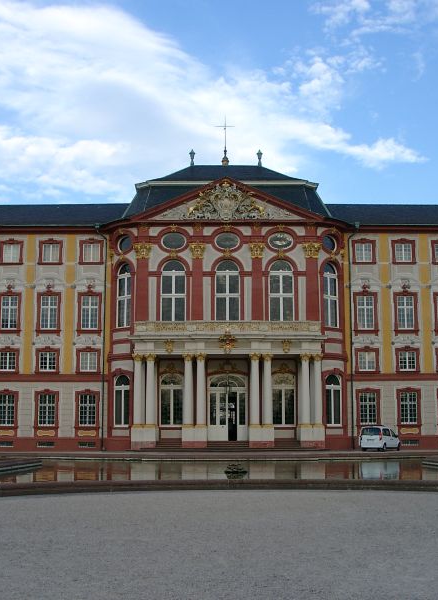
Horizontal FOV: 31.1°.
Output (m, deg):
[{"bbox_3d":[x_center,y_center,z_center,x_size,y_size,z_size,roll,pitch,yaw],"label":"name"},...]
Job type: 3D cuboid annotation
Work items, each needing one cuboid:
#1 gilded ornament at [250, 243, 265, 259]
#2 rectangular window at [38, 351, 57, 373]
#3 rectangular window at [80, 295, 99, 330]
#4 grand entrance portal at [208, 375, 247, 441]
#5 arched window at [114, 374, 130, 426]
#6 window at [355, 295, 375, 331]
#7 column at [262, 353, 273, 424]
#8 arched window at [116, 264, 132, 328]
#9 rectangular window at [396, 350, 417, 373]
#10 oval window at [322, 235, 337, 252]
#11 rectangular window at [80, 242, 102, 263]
[{"bbox_3d":[3.036,-3.891,61.959,1.220,1.230,0.400,0,-8,-1],"label":"gilded ornament"},{"bbox_3d":[-13.323,4.799,61.223,1.396,1.571,0.250,0,-8,-1],"label":"rectangular window"},{"bbox_3d":[-10.498,1.027,63.825,1.490,2.890,0.250,0,-8,-1],"label":"rectangular window"},{"bbox_3d":[0.683,8.054,58.680,3.011,4.935,0.400,0,-8,-1],"label":"grand entrance portal"},{"bbox_3d":[-7.446,7.737,60.323,1.926,3.975,0.300,-7,-10,44],"label":"arched window"},{"bbox_3d":[11.579,1.008,61.918,1.398,2.755,0.250,0,-8,-1],"label":"window"},{"bbox_3d":[3.603,6.646,58.013,0.760,5.246,0.760,0,-8,-1],"label":"column"},{"bbox_3d":[-7.551,-0.310,62.494,1.700,5.030,0.300,-7,-10,42],"label":"arched window"},{"bbox_3d":[15.522,5.060,64.651,1.510,1.700,0.250,0,-8,0],"label":"rectangular window"},{"bbox_3d":[8.655,-4.426,61.545,1.750,1.439,0.250,7,-11,-40],"label":"oval window"},{"bbox_3d":[-10.168,-3.785,62.423,1.583,1.672,0.250,0,-8,-1],"label":"rectangular window"}]

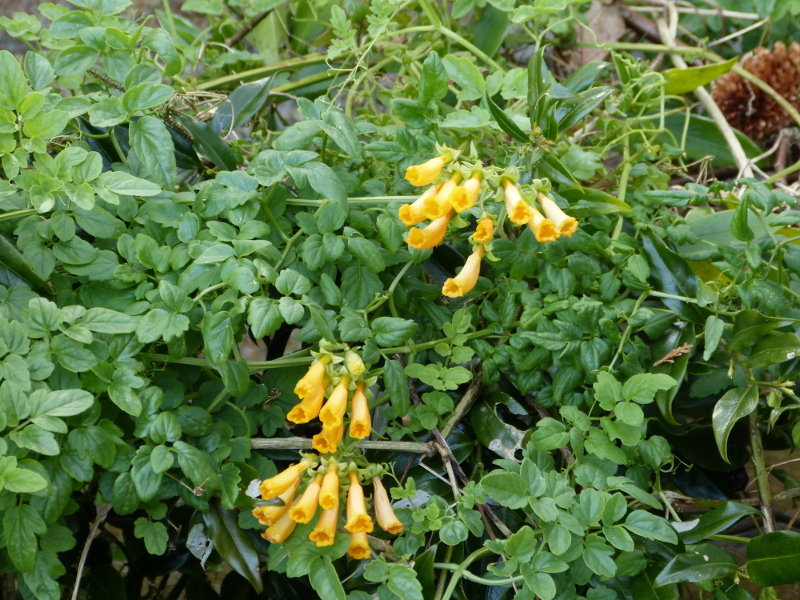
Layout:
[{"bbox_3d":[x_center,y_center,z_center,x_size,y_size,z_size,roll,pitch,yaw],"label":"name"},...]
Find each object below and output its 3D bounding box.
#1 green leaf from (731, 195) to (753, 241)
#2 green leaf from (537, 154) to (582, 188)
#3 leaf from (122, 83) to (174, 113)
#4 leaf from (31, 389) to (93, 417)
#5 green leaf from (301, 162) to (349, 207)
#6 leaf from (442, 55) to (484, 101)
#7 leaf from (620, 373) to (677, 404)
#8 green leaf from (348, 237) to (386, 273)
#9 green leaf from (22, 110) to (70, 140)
[{"bbox_3d":[0.193,-0.046,2.450,0.013,0.028,0.007,0,-18,18],"label":"green leaf"},{"bbox_3d":[0.083,-0.067,2.250,0.030,0.006,0.011,38,61,8],"label":"green leaf"},{"bbox_3d":[-0.156,-0.126,2.700,0.033,0.009,0.020,-25,51,-13],"label":"leaf"},{"bbox_3d":[-0.181,0.056,2.340,0.035,0.005,0.016,-17,55,-12],"label":"leaf"},{"bbox_3d":[-0.036,-0.056,2.129,0.016,0.008,0.031,-34,74,-31],"label":"green leaf"},{"bbox_3d":[0.032,-0.112,2.185,0.017,0.008,0.030,-38,65,-13],"label":"leaf"},{"bbox_3d":[0.119,0.043,2.061,0.026,0.006,0.015,-22,62,-12],"label":"leaf"},{"bbox_3d":[-0.020,-0.028,2.630,0.018,0.008,0.029,-38,72,-26],"label":"green leaf"},{"bbox_3d":[-0.174,-0.087,2.149,0.024,0.006,0.014,-32,65,-17],"label":"green leaf"}]

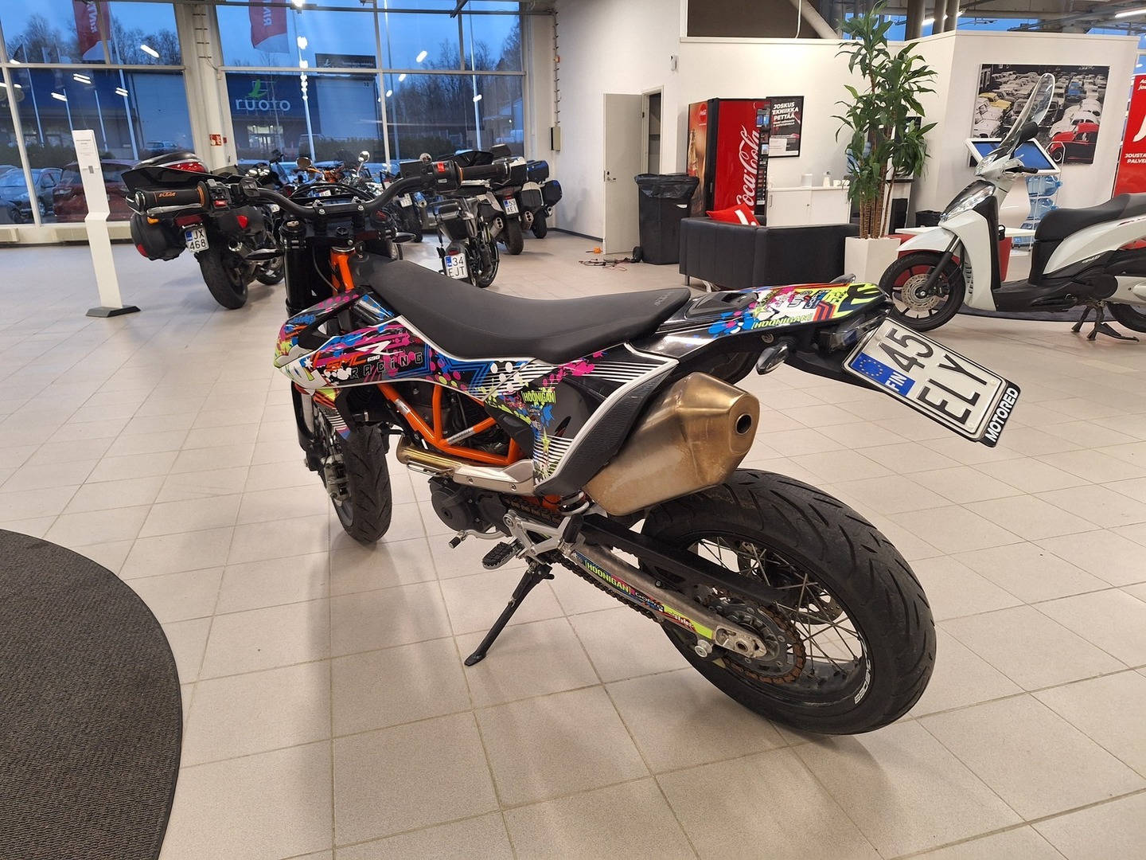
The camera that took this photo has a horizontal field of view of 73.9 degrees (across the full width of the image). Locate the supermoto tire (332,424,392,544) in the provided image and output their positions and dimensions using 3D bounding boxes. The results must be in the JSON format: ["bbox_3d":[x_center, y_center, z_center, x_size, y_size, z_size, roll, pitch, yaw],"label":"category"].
[{"bbox_3d":[-0.691,0.057,2.340,0.120,0.600,0.600,-15,23,-25],"label":"supermoto tire"}]

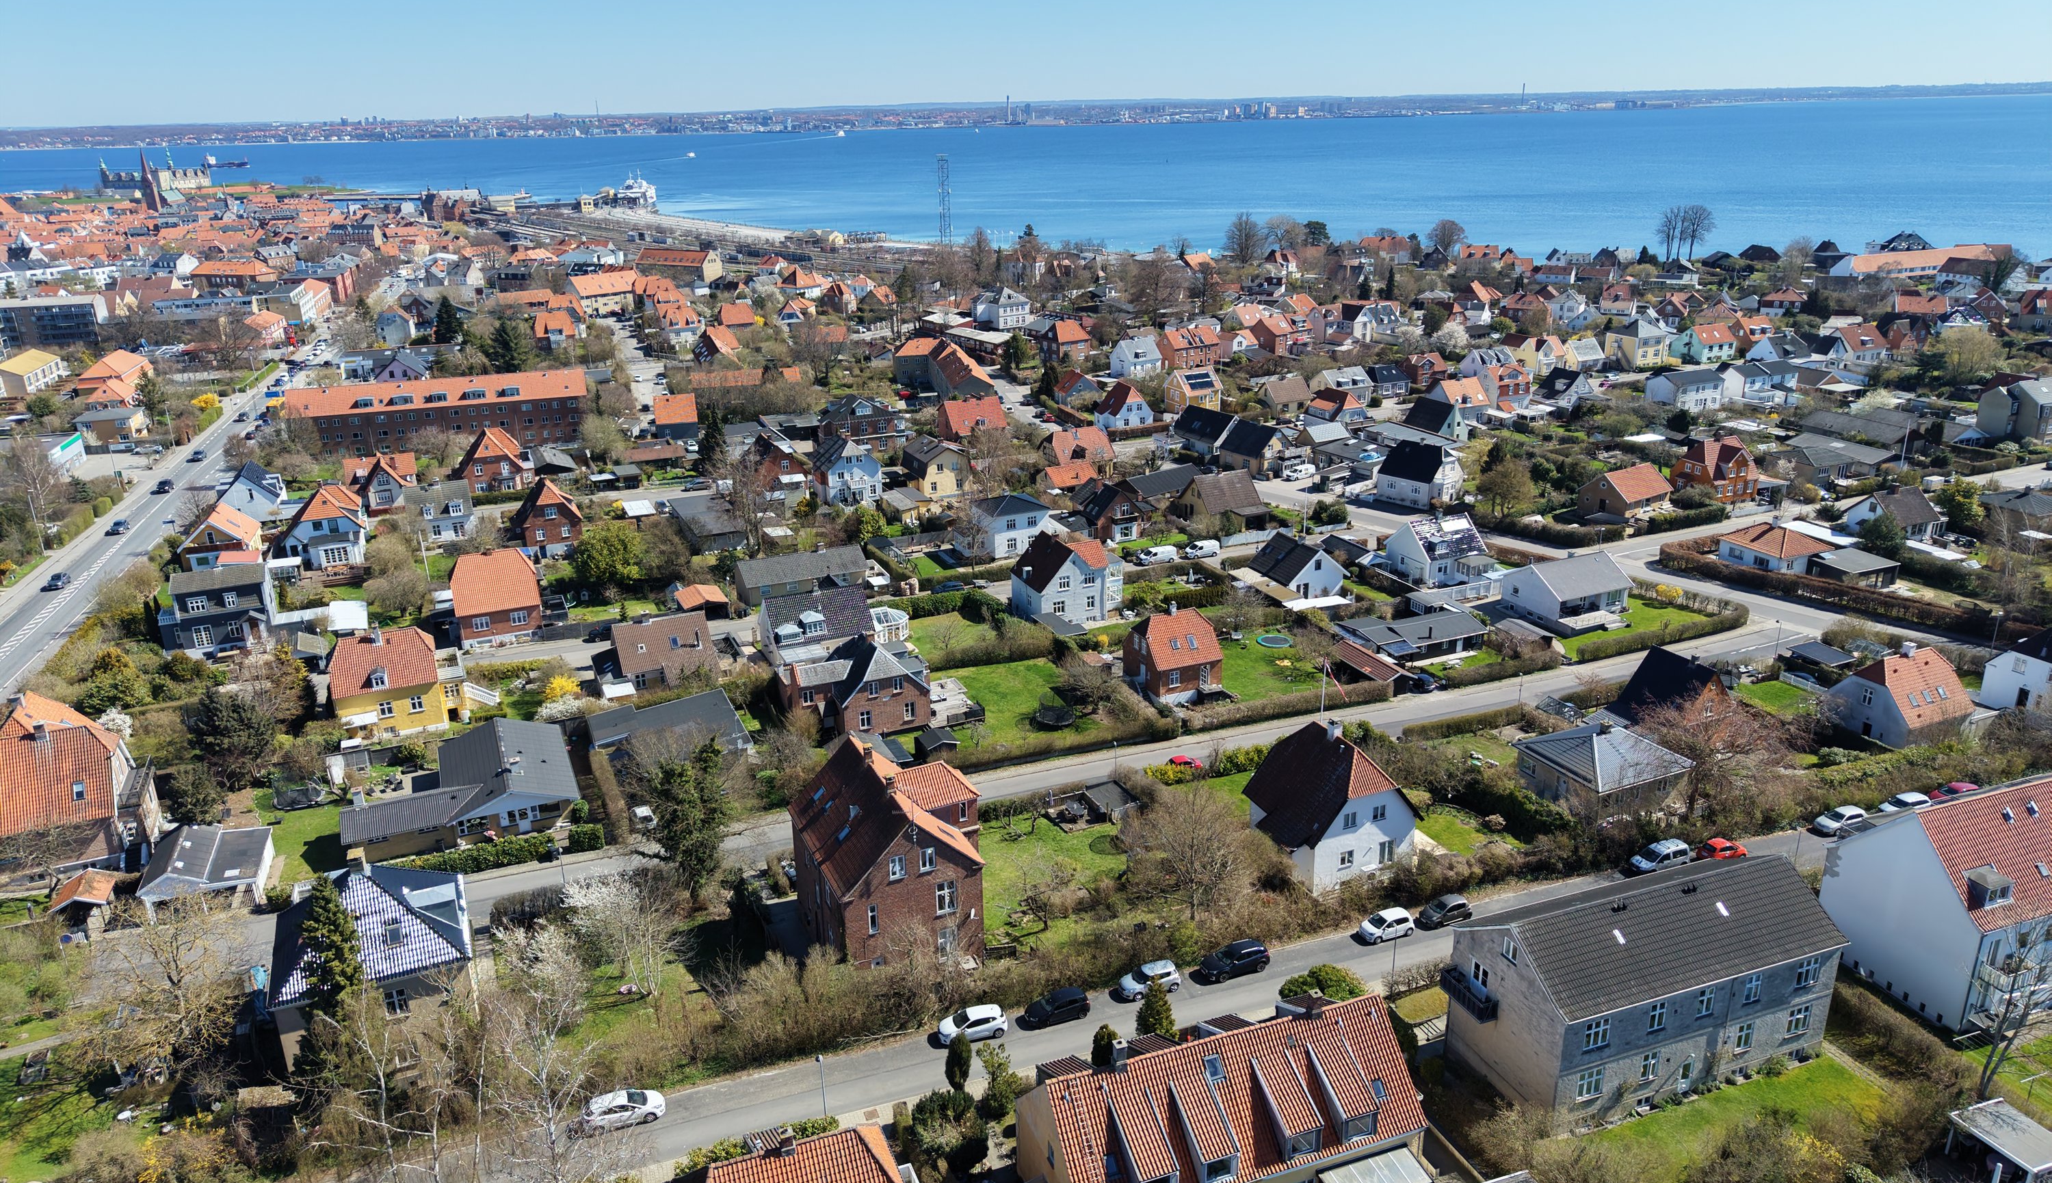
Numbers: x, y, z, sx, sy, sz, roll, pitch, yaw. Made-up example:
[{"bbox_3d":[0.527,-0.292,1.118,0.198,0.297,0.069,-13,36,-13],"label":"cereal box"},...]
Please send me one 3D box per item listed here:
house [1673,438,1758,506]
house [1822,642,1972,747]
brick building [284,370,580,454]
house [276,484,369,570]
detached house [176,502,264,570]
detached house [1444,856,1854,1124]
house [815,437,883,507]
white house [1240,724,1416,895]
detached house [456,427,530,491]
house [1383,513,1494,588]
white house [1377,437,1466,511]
[{"bbox_3d":[104.770,-19.060,215.650,8.690,8.720,8.530,-7,20,-16],"label":"house"},{"bbox_3d":[78.347,8.597,127.194,8.100,7.300,8.300,-9,20,-21],"label":"house"},{"bbox_3d":[-106.820,-32.170,261.490,50.310,13.040,10.550,-7,20,-16],"label":"brick building"},{"bbox_3d":[-95.298,-8.641,193.176,10.300,9.400,9.800,-10,21,-24],"label":"house"},{"bbox_3d":[-114.174,-7.801,201.582,9.000,6.900,12.000,-7,20,-17],"label":"detached house"},{"bbox_3d":[34.994,21.351,80.660,19.280,10.080,9.340,-8,20,-19],"label":"detached house"},{"bbox_3d":[-27.880,-19.350,221.630,8.630,9.500,8.200,-10,21,-25],"label":"house"},{"bbox_3d":[21.932,14.809,103.127,9.500,9.600,9.500,-9,20,-21],"label":"white house"},{"bbox_3d":[-88.598,-21.507,235.521,11.600,9.800,9.400,-8,20,-19],"label":"detached house"},{"bbox_3d":[51.210,-5.700,176.980,8.750,7.480,9.410,-9,21,-23],"label":"house"},{"bbox_3d":[59.360,-17.960,213.360,8.010,8.860,9.900,-15,23,-34],"label":"white house"}]

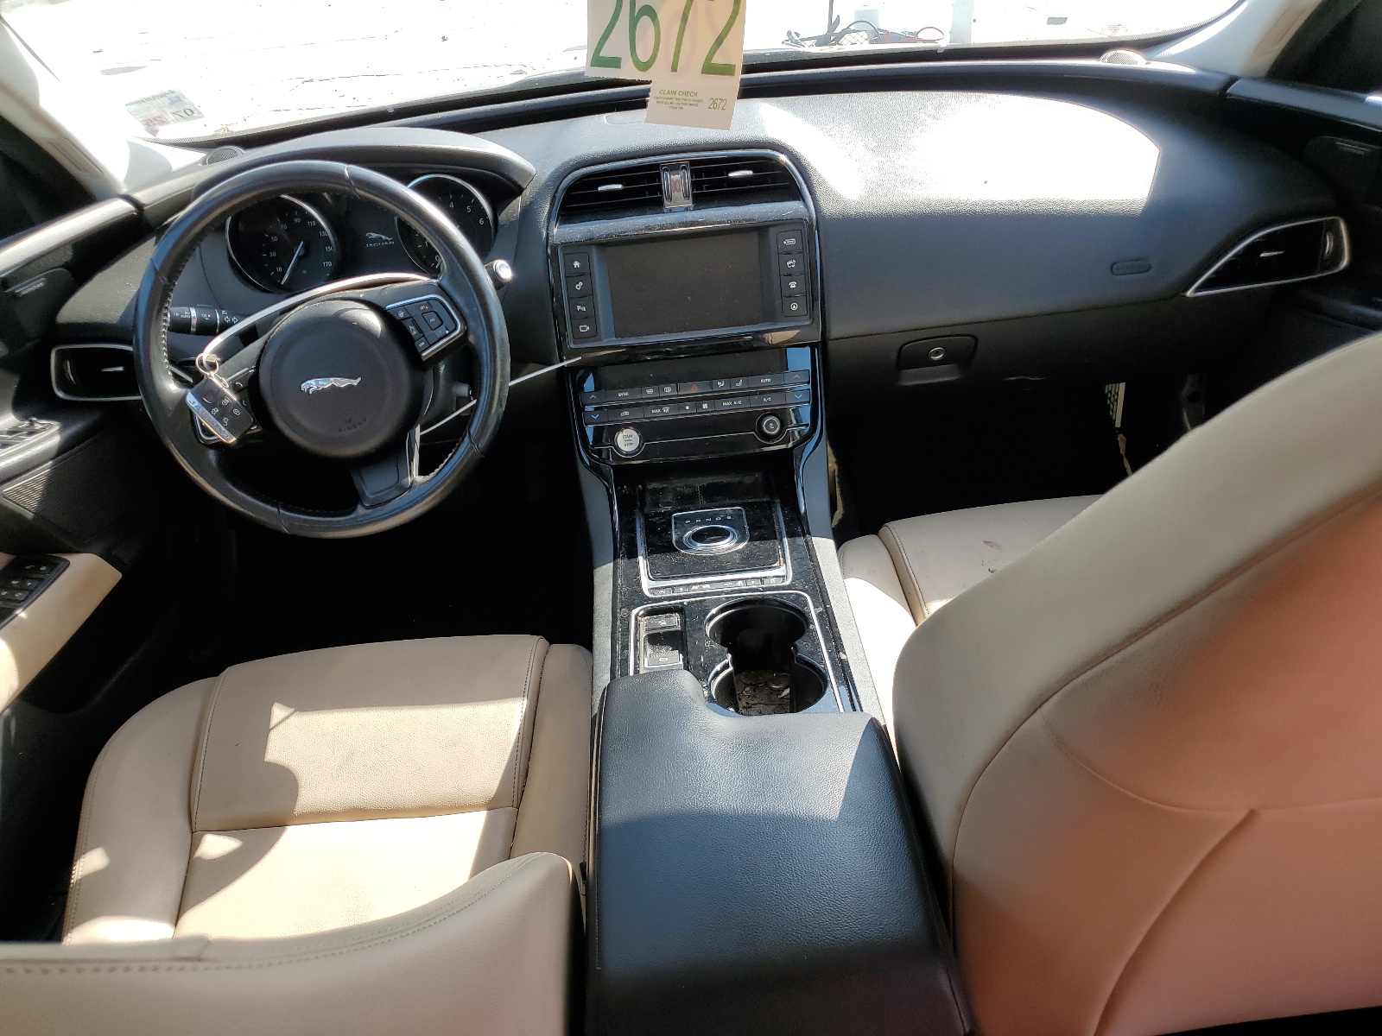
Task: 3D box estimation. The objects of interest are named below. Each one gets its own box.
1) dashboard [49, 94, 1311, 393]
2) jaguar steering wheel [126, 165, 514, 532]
[{"bbox_3d":[-0.012,-0.348,1.255,1.420,0.330,0.420,-6,34,1],"label":"dashboard"},{"bbox_3d":[-0.365,-0.165,1.054,0.370,0.370,0.090,-15,13,3],"label":"jaguar steering wheel"}]

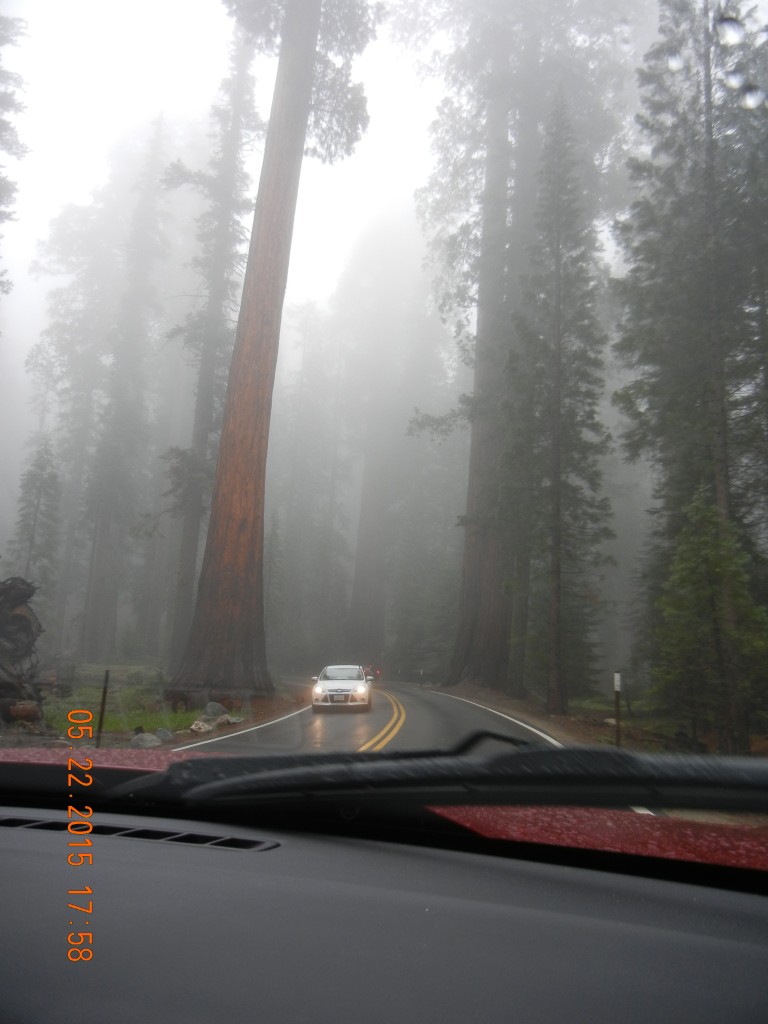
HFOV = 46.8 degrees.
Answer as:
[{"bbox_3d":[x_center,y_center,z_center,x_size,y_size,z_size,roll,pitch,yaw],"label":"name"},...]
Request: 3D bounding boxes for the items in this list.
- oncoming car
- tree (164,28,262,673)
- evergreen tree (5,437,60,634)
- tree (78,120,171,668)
[{"bbox_3d":[-1.360,5.830,29.500,1.850,1.470,4.450,1,-11,1],"label":"oncoming car"},{"bbox_3d":[-14.548,-15.269,74.347,7.300,57.350,7.300,3,-11,0],"label":"tree"},{"bbox_3d":[-27.088,2.112,67.292,4.500,16.900,4.500,3,-11,0],"label":"evergreen tree"},{"bbox_3d":[-26.559,-14.630,96.187,8.800,61.300,8.800,3,-11,0],"label":"tree"}]

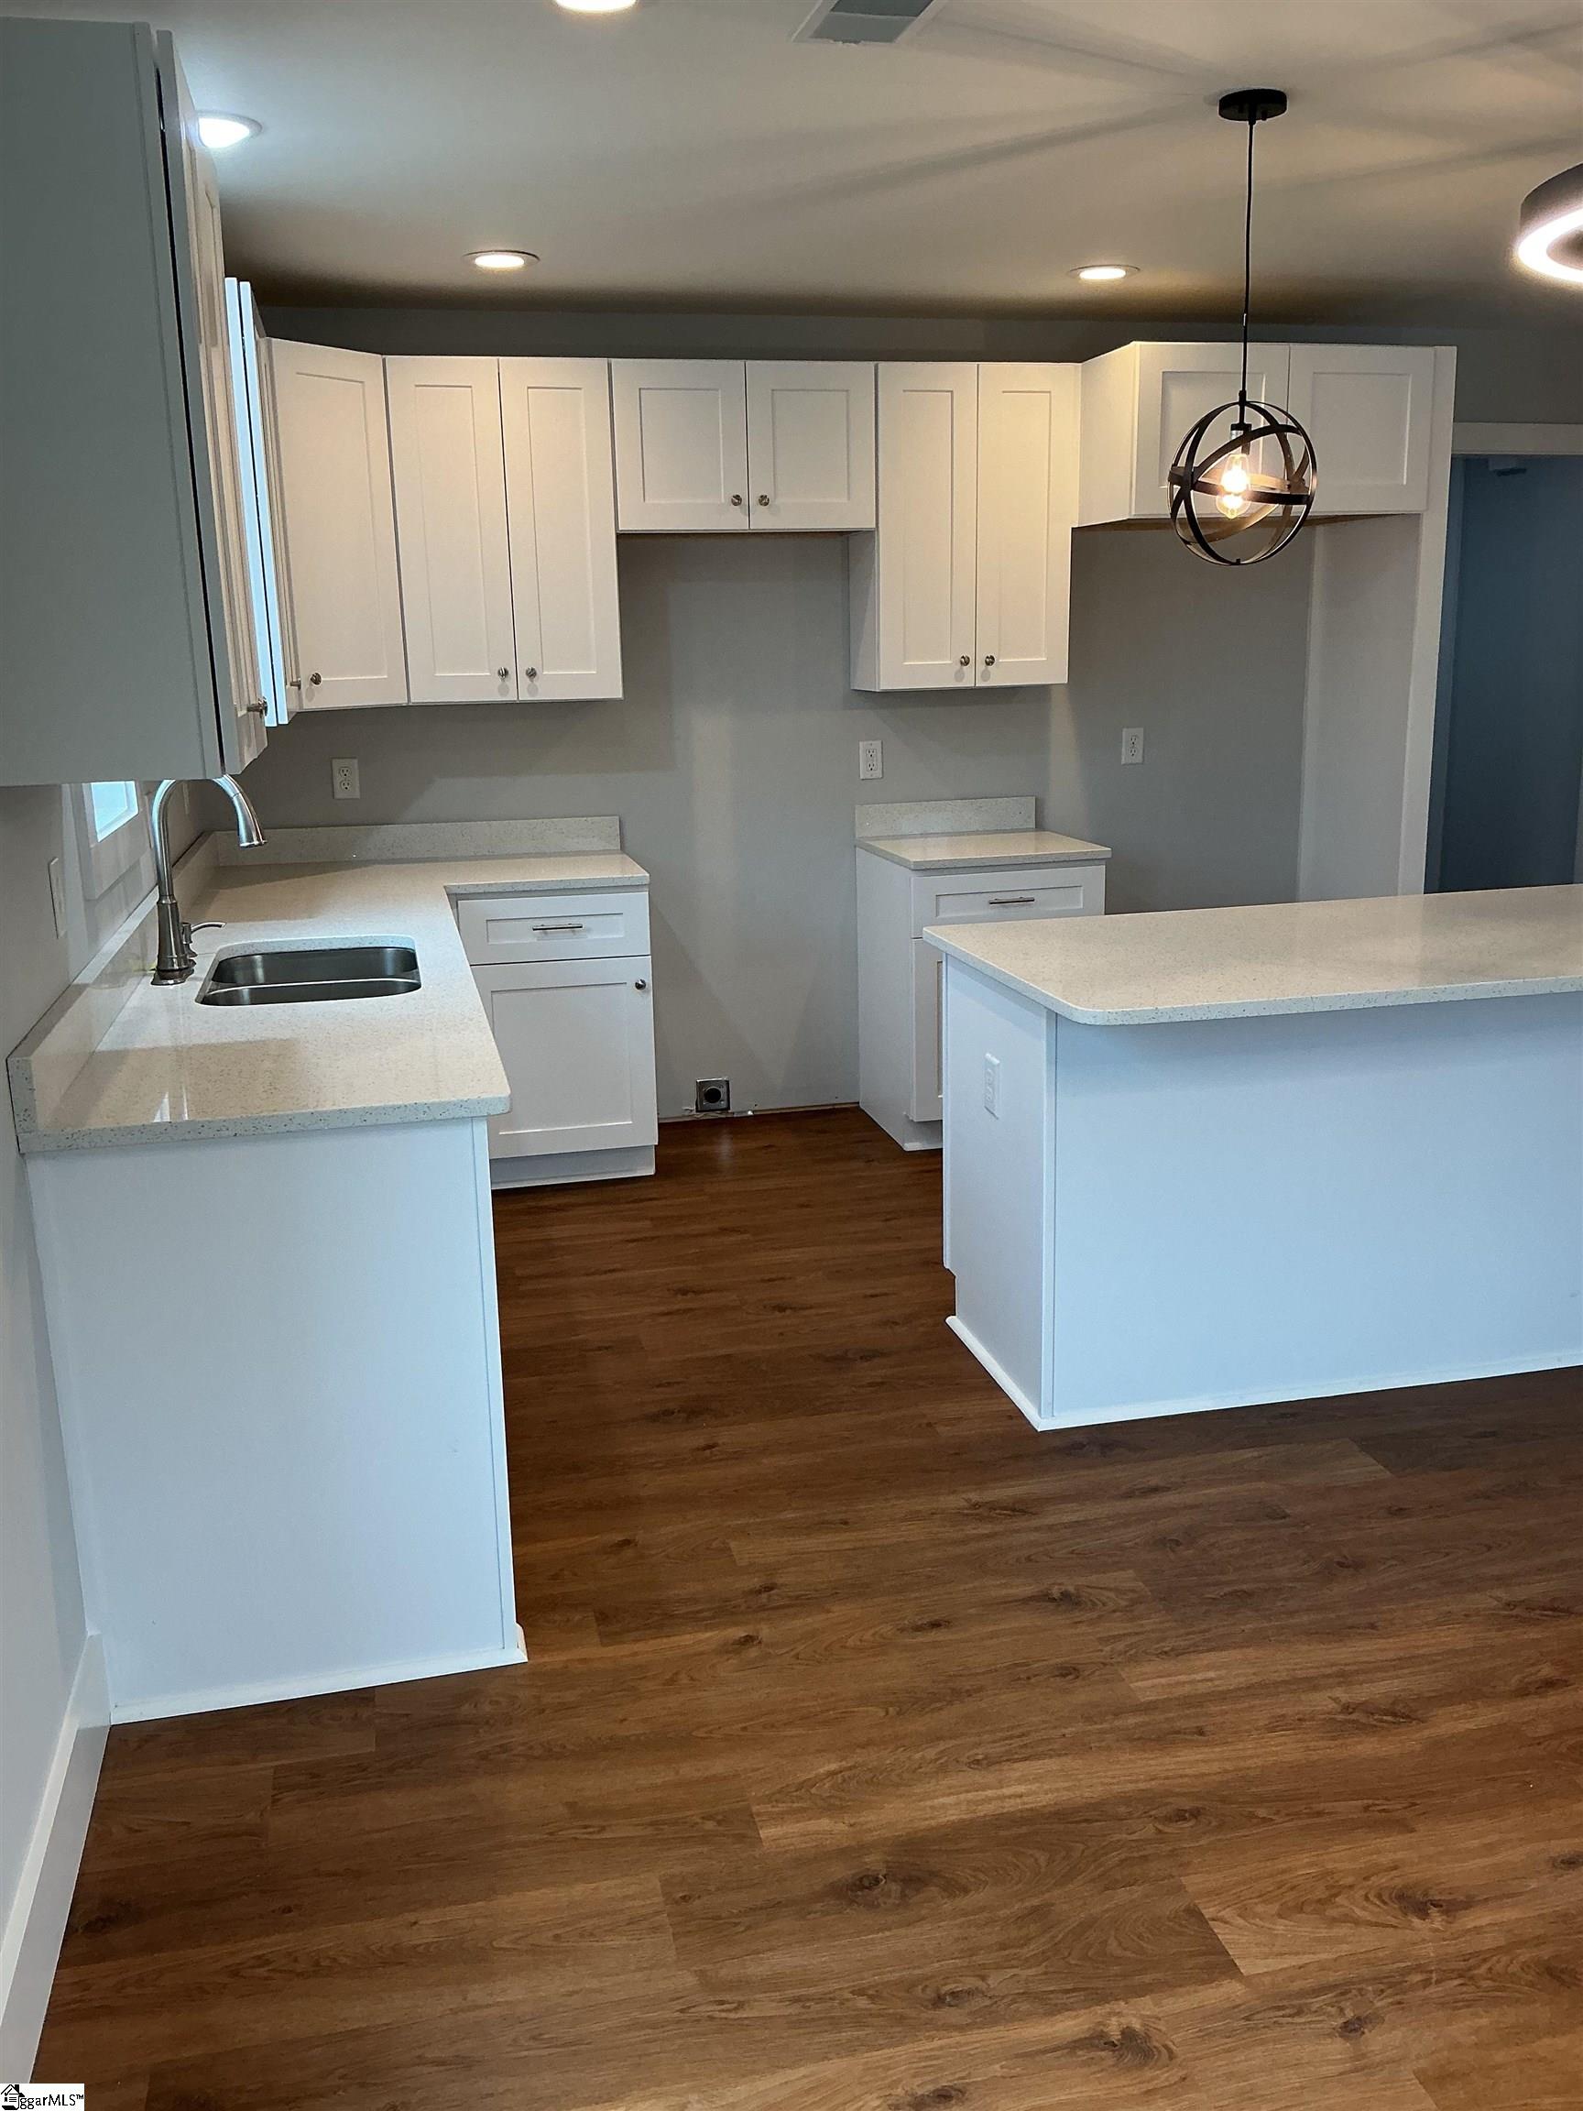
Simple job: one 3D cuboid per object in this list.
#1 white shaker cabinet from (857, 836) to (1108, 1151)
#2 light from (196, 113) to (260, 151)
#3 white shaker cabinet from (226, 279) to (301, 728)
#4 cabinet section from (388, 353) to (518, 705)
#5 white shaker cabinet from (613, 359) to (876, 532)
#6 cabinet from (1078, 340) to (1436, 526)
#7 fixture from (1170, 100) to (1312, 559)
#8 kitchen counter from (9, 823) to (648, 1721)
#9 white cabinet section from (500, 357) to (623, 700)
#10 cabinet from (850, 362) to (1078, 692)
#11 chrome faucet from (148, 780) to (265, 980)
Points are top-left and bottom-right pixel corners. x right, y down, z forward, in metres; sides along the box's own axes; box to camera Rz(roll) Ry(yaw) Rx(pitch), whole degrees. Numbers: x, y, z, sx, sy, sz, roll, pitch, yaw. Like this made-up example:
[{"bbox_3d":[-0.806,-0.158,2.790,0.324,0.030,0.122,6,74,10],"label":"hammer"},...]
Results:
[{"bbox_3d":[0.591,-0.217,5.565,0.625,0.895,0.635,-4,14,-12],"label":"white shaker cabinet"},{"bbox_3d":[-1.056,-1.676,3.226,0.185,0.030,0.185,-4,14,-12],"label":"light"},{"bbox_3d":[-1.371,-1.266,4.178,0.324,0.922,0.710,-4,14,-12],"label":"white shaker cabinet"},{"bbox_3d":[-0.977,-1.484,5.071,0.306,0.921,0.324,-4,14,-13],"label":"cabinet section"},{"bbox_3d":[-0.162,-1.771,5.194,0.765,0.458,0.324,-4,14,-12],"label":"white shaker cabinet"},{"bbox_3d":[1.312,-1.835,5.313,0.921,0.454,0.711,-4,14,-12],"label":"cabinet"},{"bbox_3d":[0.839,-1.326,3.271,0.280,0.812,0.280,-4,14,-12],"label":"fixture"},{"bbox_3d":[-0.779,0.126,4.053,1.220,0.980,3.040,-4,14,-12],"label":"kitchen counter"},{"bbox_3d":[-0.681,-1.507,5.138,0.304,0.921,0.324,-4,14,-13],"label":"white cabinet section"},{"bbox_3d":[0.517,-1.596,5.394,0.617,0.922,0.324,-4,14,-12],"label":"cabinet"},{"bbox_3d":[-1.164,-0.369,3.527,0.238,0.412,0.180,-4,14,-12],"label":"chrome faucet"}]

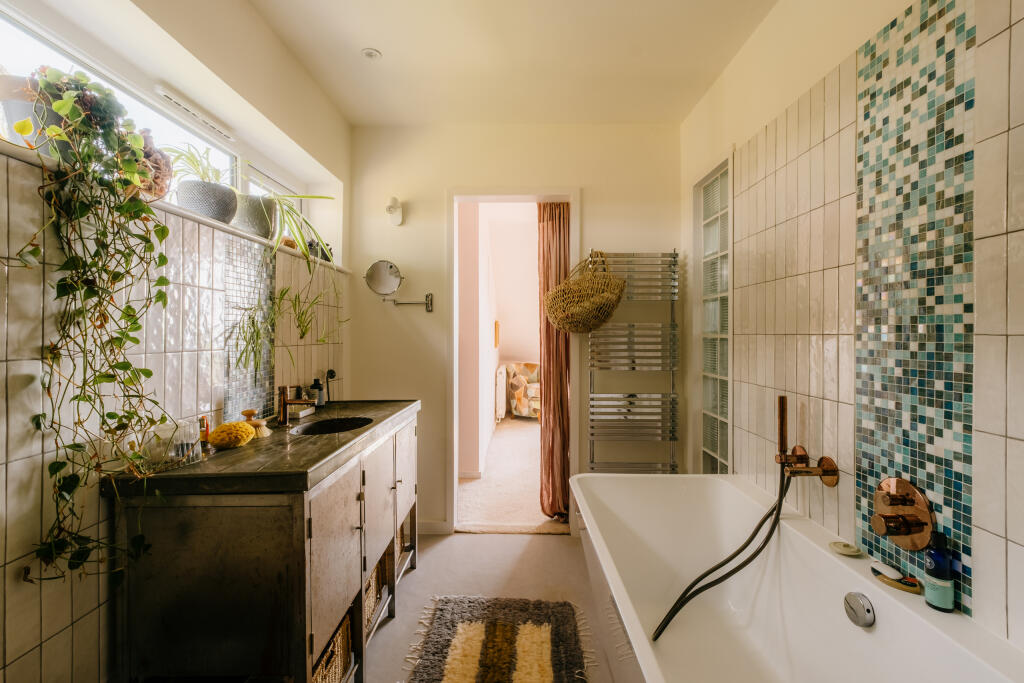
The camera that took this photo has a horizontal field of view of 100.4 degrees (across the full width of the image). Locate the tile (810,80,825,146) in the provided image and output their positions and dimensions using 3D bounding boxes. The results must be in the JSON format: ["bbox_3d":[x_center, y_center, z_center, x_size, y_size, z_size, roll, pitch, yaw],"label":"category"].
[{"bbox_3d":[1.017,-0.748,1.403,0.010,0.204,0.062,0,1,0],"label":"tile"}]

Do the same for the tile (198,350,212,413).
[{"bbox_3d":[-1.010,0.133,1.397,0.010,0.202,0.062,0,1,0],"label":"tile"}]

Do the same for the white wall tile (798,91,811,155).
[{"bbox_3d":[0.994,-0.735,1.446,0.009,0.202,0.061,0,0,0],"label":"white wall tile"}]

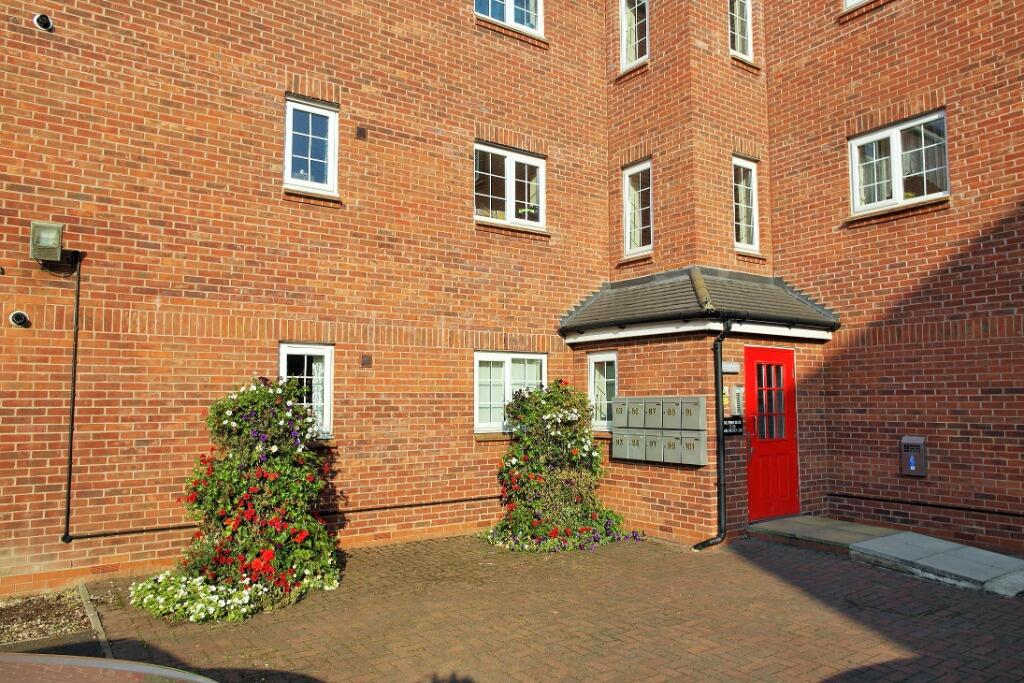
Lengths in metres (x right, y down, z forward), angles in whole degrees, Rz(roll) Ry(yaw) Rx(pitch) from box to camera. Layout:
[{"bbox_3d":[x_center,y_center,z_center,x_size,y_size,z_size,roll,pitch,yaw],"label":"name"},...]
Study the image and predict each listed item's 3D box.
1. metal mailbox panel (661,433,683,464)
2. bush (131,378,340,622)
[{"bbox_3d":[1.860,1.189,7.776,0.110,0.375,0.282,3,-6,-35],"label":"metal mailbox panel"},{"bbox_3d":[-2.338,1.234,5.997,1.600,1.840,1.500,3,-6,-35],"label":"bush"}]

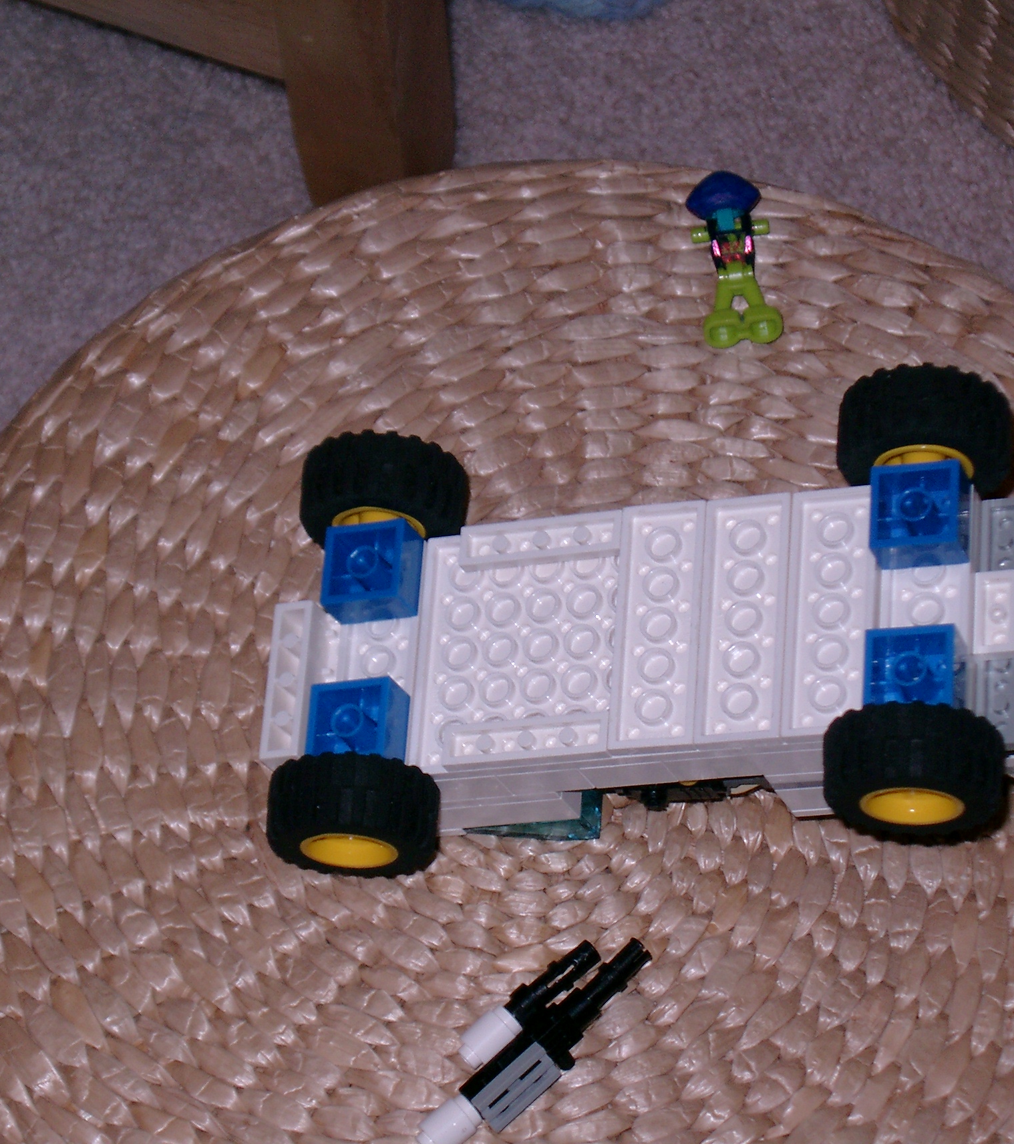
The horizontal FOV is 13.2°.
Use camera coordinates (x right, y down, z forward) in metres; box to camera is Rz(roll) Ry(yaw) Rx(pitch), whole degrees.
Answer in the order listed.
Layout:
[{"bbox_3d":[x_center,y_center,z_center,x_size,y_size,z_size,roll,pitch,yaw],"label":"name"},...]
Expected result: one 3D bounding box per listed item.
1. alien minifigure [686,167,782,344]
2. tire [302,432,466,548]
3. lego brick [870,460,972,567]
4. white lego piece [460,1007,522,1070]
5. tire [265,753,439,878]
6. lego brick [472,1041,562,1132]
[{"bbox_3d":[0.045,-0.062,0.866,0.017,0.013,0.040,-4,65,-2],"label":"alien minifigure"},{"bbox_3d":[-0.023,-0.014,0.817,0.031,0.031,0.014,-6,62,20],"label":"tire"},{"bbox_3d":[0.073,-0.010,0.773,0.016,0.010,0.016,-6,62,20],"label":"lego brick"},{"bbox_3d":[-0.003,0.084,0.790,0.011,0.008,0.008,-41,71,-17],"label":"white lego piece"},{"bbox_3d":[-0.027,0.044,0.789,0.031,0.031,0.014,-6,62,20],"label":"tire"},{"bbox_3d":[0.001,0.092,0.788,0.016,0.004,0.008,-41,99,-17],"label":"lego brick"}]

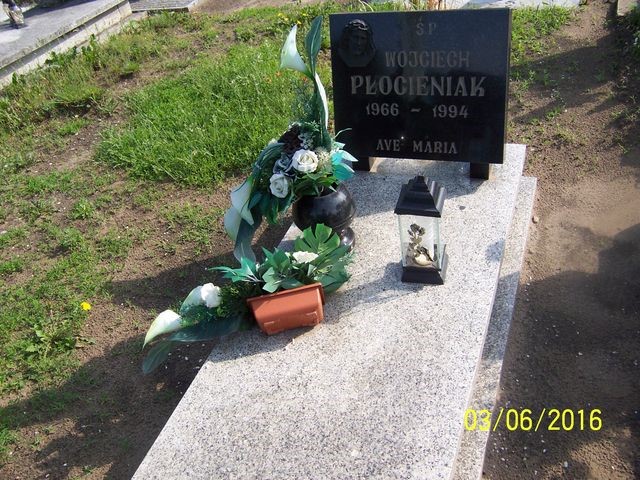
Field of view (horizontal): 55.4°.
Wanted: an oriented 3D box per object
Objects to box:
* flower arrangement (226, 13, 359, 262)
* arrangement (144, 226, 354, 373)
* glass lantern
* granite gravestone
[{"bbox_3d":[-0.104,-0.248,1.812,0.420,0.690,0.320,-1,39,13],"label":"flower arrangement"},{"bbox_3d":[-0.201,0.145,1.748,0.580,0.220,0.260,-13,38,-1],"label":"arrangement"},{"bbox_3d":[0.293,-0.041,1.739,0.125,0.330,0.125,3,40,19],"label":"glass lantern"},{"bbox_3d":[0.334,-0.521,2.107,0.600,0.505,0.040,6,27,22],"label":"granite gravestone"}]

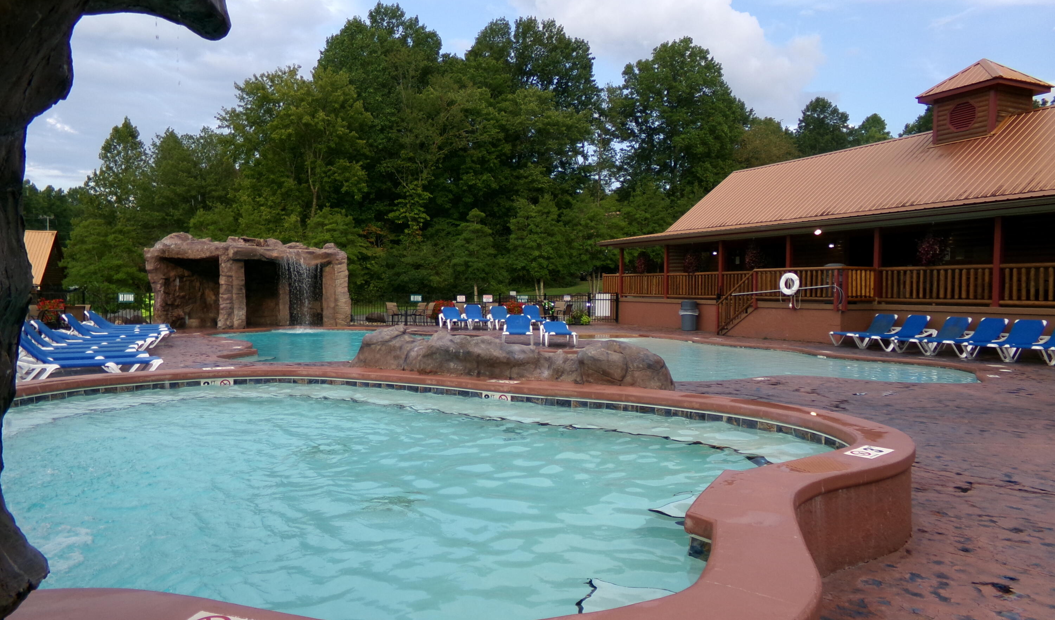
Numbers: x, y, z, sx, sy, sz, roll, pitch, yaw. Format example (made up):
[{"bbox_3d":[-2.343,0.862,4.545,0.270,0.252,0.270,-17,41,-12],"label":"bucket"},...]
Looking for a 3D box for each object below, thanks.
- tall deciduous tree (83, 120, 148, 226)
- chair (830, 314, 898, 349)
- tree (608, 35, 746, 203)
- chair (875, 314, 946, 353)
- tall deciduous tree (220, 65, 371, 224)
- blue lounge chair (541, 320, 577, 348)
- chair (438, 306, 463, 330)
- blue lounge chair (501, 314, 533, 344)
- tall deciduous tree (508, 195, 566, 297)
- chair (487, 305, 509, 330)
[{"bbox_3d":[-30.893,-7.344,55.000,5.600,14.254,5.600,0,2,0],"label":"tall deciduous tree"},{"bbox_3d":[8.444,0.520,18.095,1.900,0.781,0.700,-1,2,-27],"label":"chair"},{"bbox_3d":[12.473,-12.169,60.000,11.300,20.349,11.300,1,2,0],"label":"tree"},{"bbox_3d":[8.785,0.541,17.443,1.880,0.800,0.700,0,2,-25],"label":"chair"},{"bbox_3d":[-14.908,-8.420,47.000,9.400,14.563,9.400,1,2,0],"label":"tall deciduous tree"},{"bbox_3d":[0.739,0.568,17.884,0.700,0.560,1.880,0,2,-6],"label":"blue lounge chair"},{"bbox_3d":[-2.438,0.267,24.707,0.700,0.710,1.880,0,2,-19],"label":"chair"},{"bbox_3d":[-0.229,0.506,18.473,0.700,0.751,1.900,0,2,0],"label":"blue lounge chair"},{"bbox_3d":[0.467,-2.779,36.000,3.100,5.841,3.100,0,2,0],"label":"tall deciduous tree"},{"bbox_3d":[-0.853,0.276,25.863,0.700,0.795,1.900,0,2,-16],"label":"chair"}]

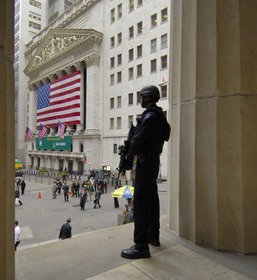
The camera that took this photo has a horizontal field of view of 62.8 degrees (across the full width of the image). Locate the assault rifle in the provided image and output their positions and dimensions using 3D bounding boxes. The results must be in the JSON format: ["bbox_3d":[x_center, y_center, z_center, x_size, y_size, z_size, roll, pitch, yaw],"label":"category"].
[{"bbox_3d":[-0.018,0.155,2.360,0.250,0.760,0.080,13,-7,15],"label":"assault rifle"}]

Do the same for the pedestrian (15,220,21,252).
[{"bbox_3d":[-5.424,4.771,10.043,0.500,1.750,0.500,0,-2,13],"label":"pedestrian"}]

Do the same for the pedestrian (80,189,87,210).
[{"bbox_3d":[-3.723,4.974,17.566,0.560,1.780,0.380,0,-2,6],"label":"pedestrian"}]

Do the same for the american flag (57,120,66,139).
[{"bbox_3d":[-15.002,-2.227,47.300,0.500,4.100,1.750,-1,-2,44],"label":"american flag"}]

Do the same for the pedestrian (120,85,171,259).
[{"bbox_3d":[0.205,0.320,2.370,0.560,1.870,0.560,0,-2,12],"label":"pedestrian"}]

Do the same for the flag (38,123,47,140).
[{"bbox_3d":[-21.847,-1.970,53.800,0.500,4.200,1.750,-1,-2,44],"label":"flag"}]

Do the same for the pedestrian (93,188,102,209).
[{"bbox_3d":[-2.658,5.025,18.091,0.600,1.720,0.520,2,-2,-41],"label":"pedestrian"}]

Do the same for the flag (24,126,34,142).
[{"bbox_3d":[-28.274,-1.427,60.000,0.500,4.300,1.750,-1,-2,44],"label":"flag"}]

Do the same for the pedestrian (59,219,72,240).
[{"bbox_3d":[-3.131,4.794,10.543,0.560,1.760,0.420,0,-2,14],"label":"pedestrian"}]

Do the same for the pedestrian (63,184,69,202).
[{"bbox_3d":[-5.953,5.045,20.071,0.540,1.750,0.340,1,-2,-12],"label":"pedestrian"}]

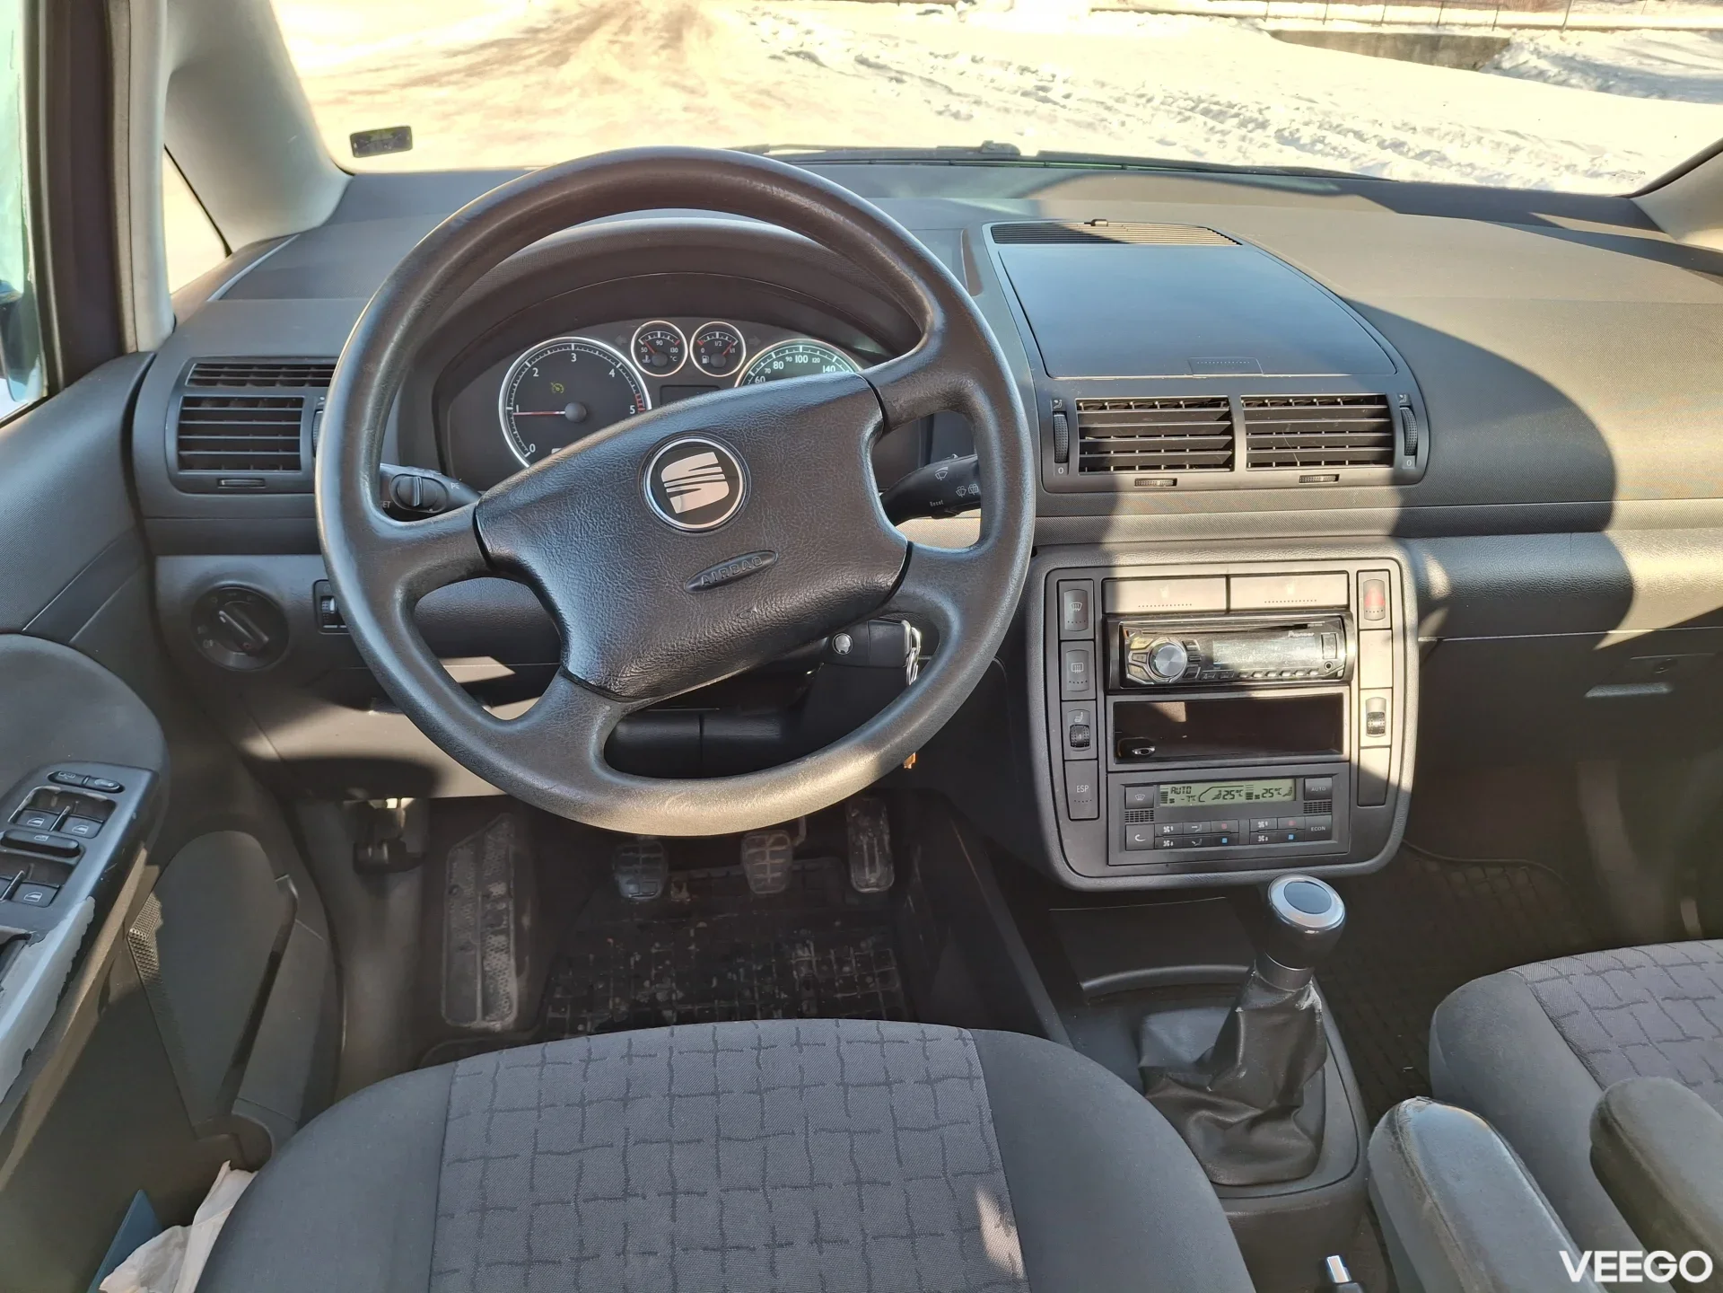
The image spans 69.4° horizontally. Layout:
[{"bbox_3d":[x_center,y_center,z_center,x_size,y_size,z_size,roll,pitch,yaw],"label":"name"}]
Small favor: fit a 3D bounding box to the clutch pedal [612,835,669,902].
[{"bbox_3d":[-0.226,0.229,1.275,0.058,0.070,0.030,-1,-13,-4],"label":"clutch pedal"}]

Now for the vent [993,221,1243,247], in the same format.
[{"bbox_3d":[0.250,-0.402,1.222,0.235,0.017,0.062,-1,29,-4],"label":"vent"}]

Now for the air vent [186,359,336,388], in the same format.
[{"bbox_3d":[-0.440,-0.203,0.931,0.118,0.028,0.020,-1,-9,-4],"label":"air vent"}]

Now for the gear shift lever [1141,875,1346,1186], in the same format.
[{"bbox_3d":[0.258,0.230,0.848,0.125,0.195,0.150,-1,29,-4],"label":"gear shift lever"}]

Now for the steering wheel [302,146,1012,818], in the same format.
[{"bbox_3d":[-0.094,-0.083,0.696,0.385,0.385,0.100,-13,-4,-5],"label":"steering wheel"}]

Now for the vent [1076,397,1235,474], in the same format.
[{"bbox_3d":[0.222,-0.161,0.950,0.121,0.060,0.030,-1,14,-4],"label":"vent"}]

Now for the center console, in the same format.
[{"bbox_3d":[0.274,0.051,0.982,0.292,0.262,0.080,-1,5,-4],"label":"center console"}]

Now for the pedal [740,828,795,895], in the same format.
[{"bbox_3d":[-0.097,0.225,1.295,0.056,0.070,0.030,-1,-13,-4],"label":"pedal"}]

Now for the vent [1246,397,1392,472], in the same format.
[{"bbox_3d":[0.351,-0.166,0.965,0.118,0.058,0.030,-1,14,-4],"label":"vent"}]

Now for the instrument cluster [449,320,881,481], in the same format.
[{"bbox_3d":[-0.133,-0.176,0.925,0.335,0.135,0.060,-1,9,-4],"label":"instrument cluster"}]

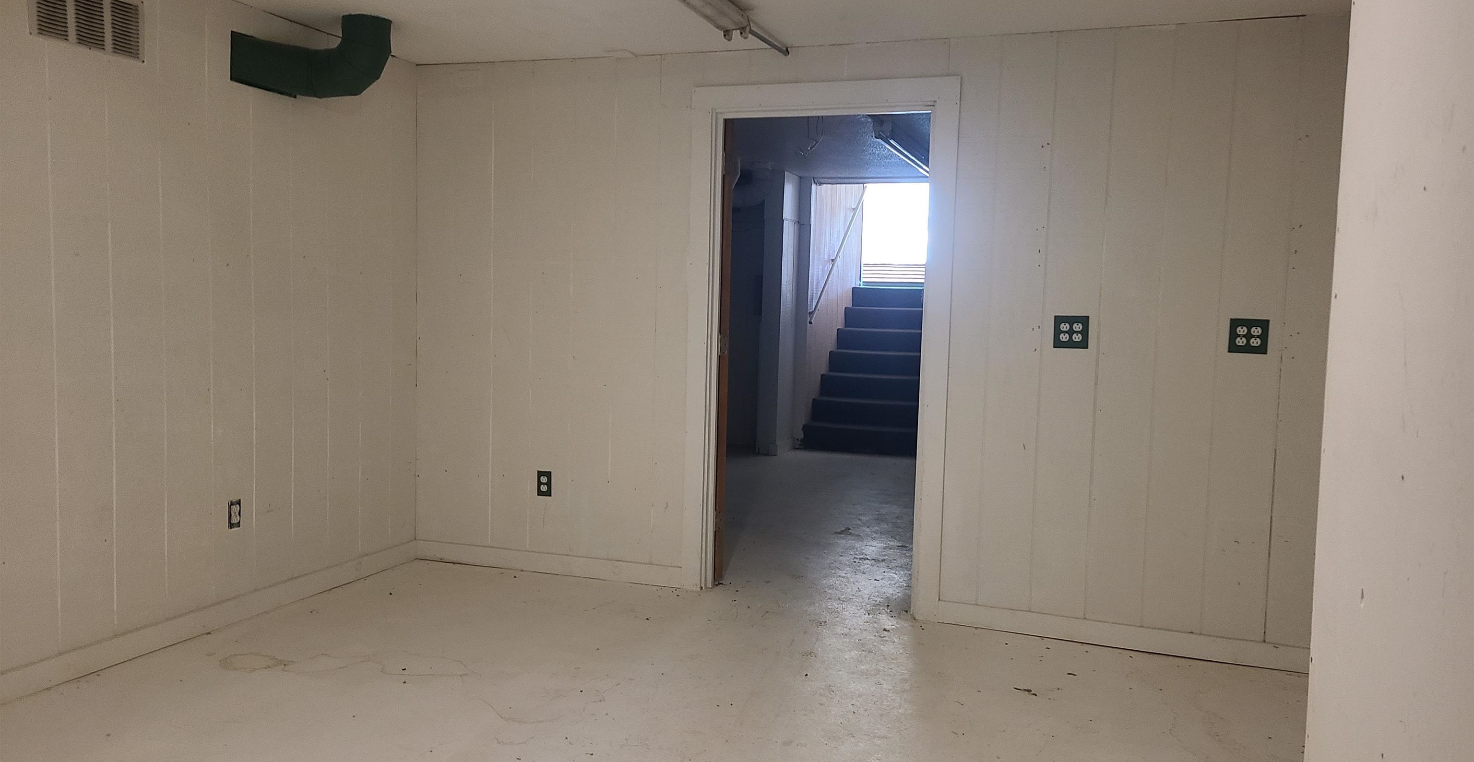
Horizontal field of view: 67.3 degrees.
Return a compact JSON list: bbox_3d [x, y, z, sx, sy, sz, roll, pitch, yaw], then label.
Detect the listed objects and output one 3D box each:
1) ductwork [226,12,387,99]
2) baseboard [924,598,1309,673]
[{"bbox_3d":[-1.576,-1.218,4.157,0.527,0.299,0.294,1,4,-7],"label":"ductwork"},{"bbox_3d":[1.398,0.941,4.105,1.329,0.089,0.018,3,5,23],"label":"baseboard"}]

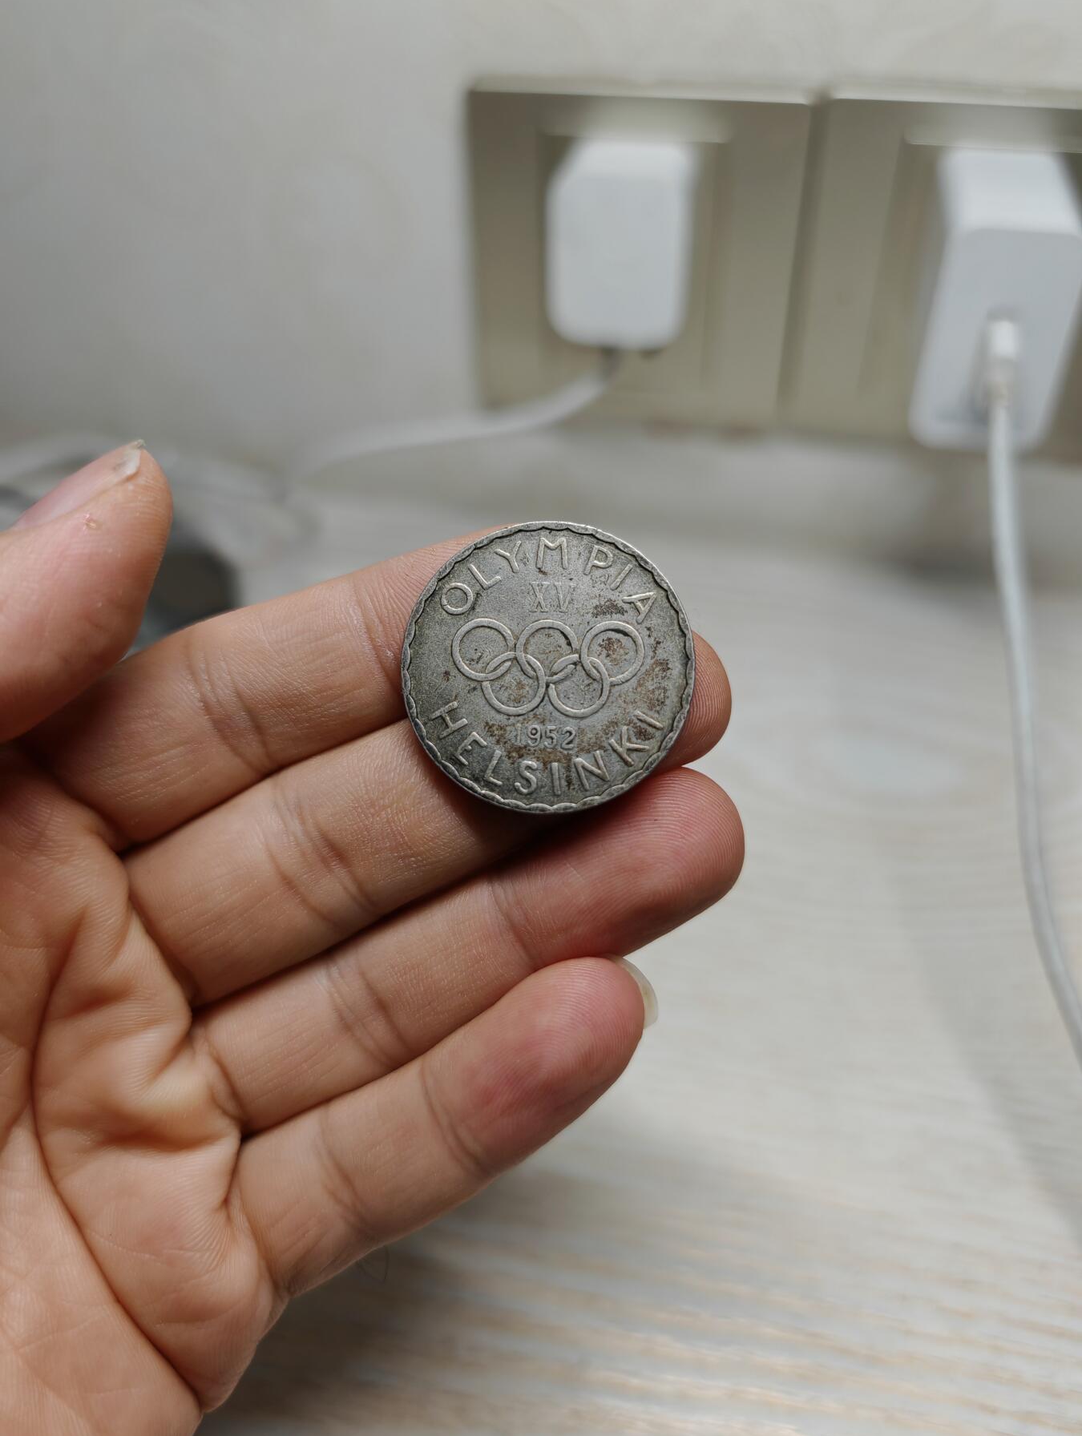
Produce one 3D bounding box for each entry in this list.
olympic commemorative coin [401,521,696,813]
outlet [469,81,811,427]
[{"bbox_3d":[0.001,-0.005,0.123,0.032,0.032,0.002,1,3,0],"label":"olympic commemorative coin"},{"bbox_3d":[0.025,-0.123,0.309,0.086,0.086,0.010,6,39,8],"label":"outlet"}]

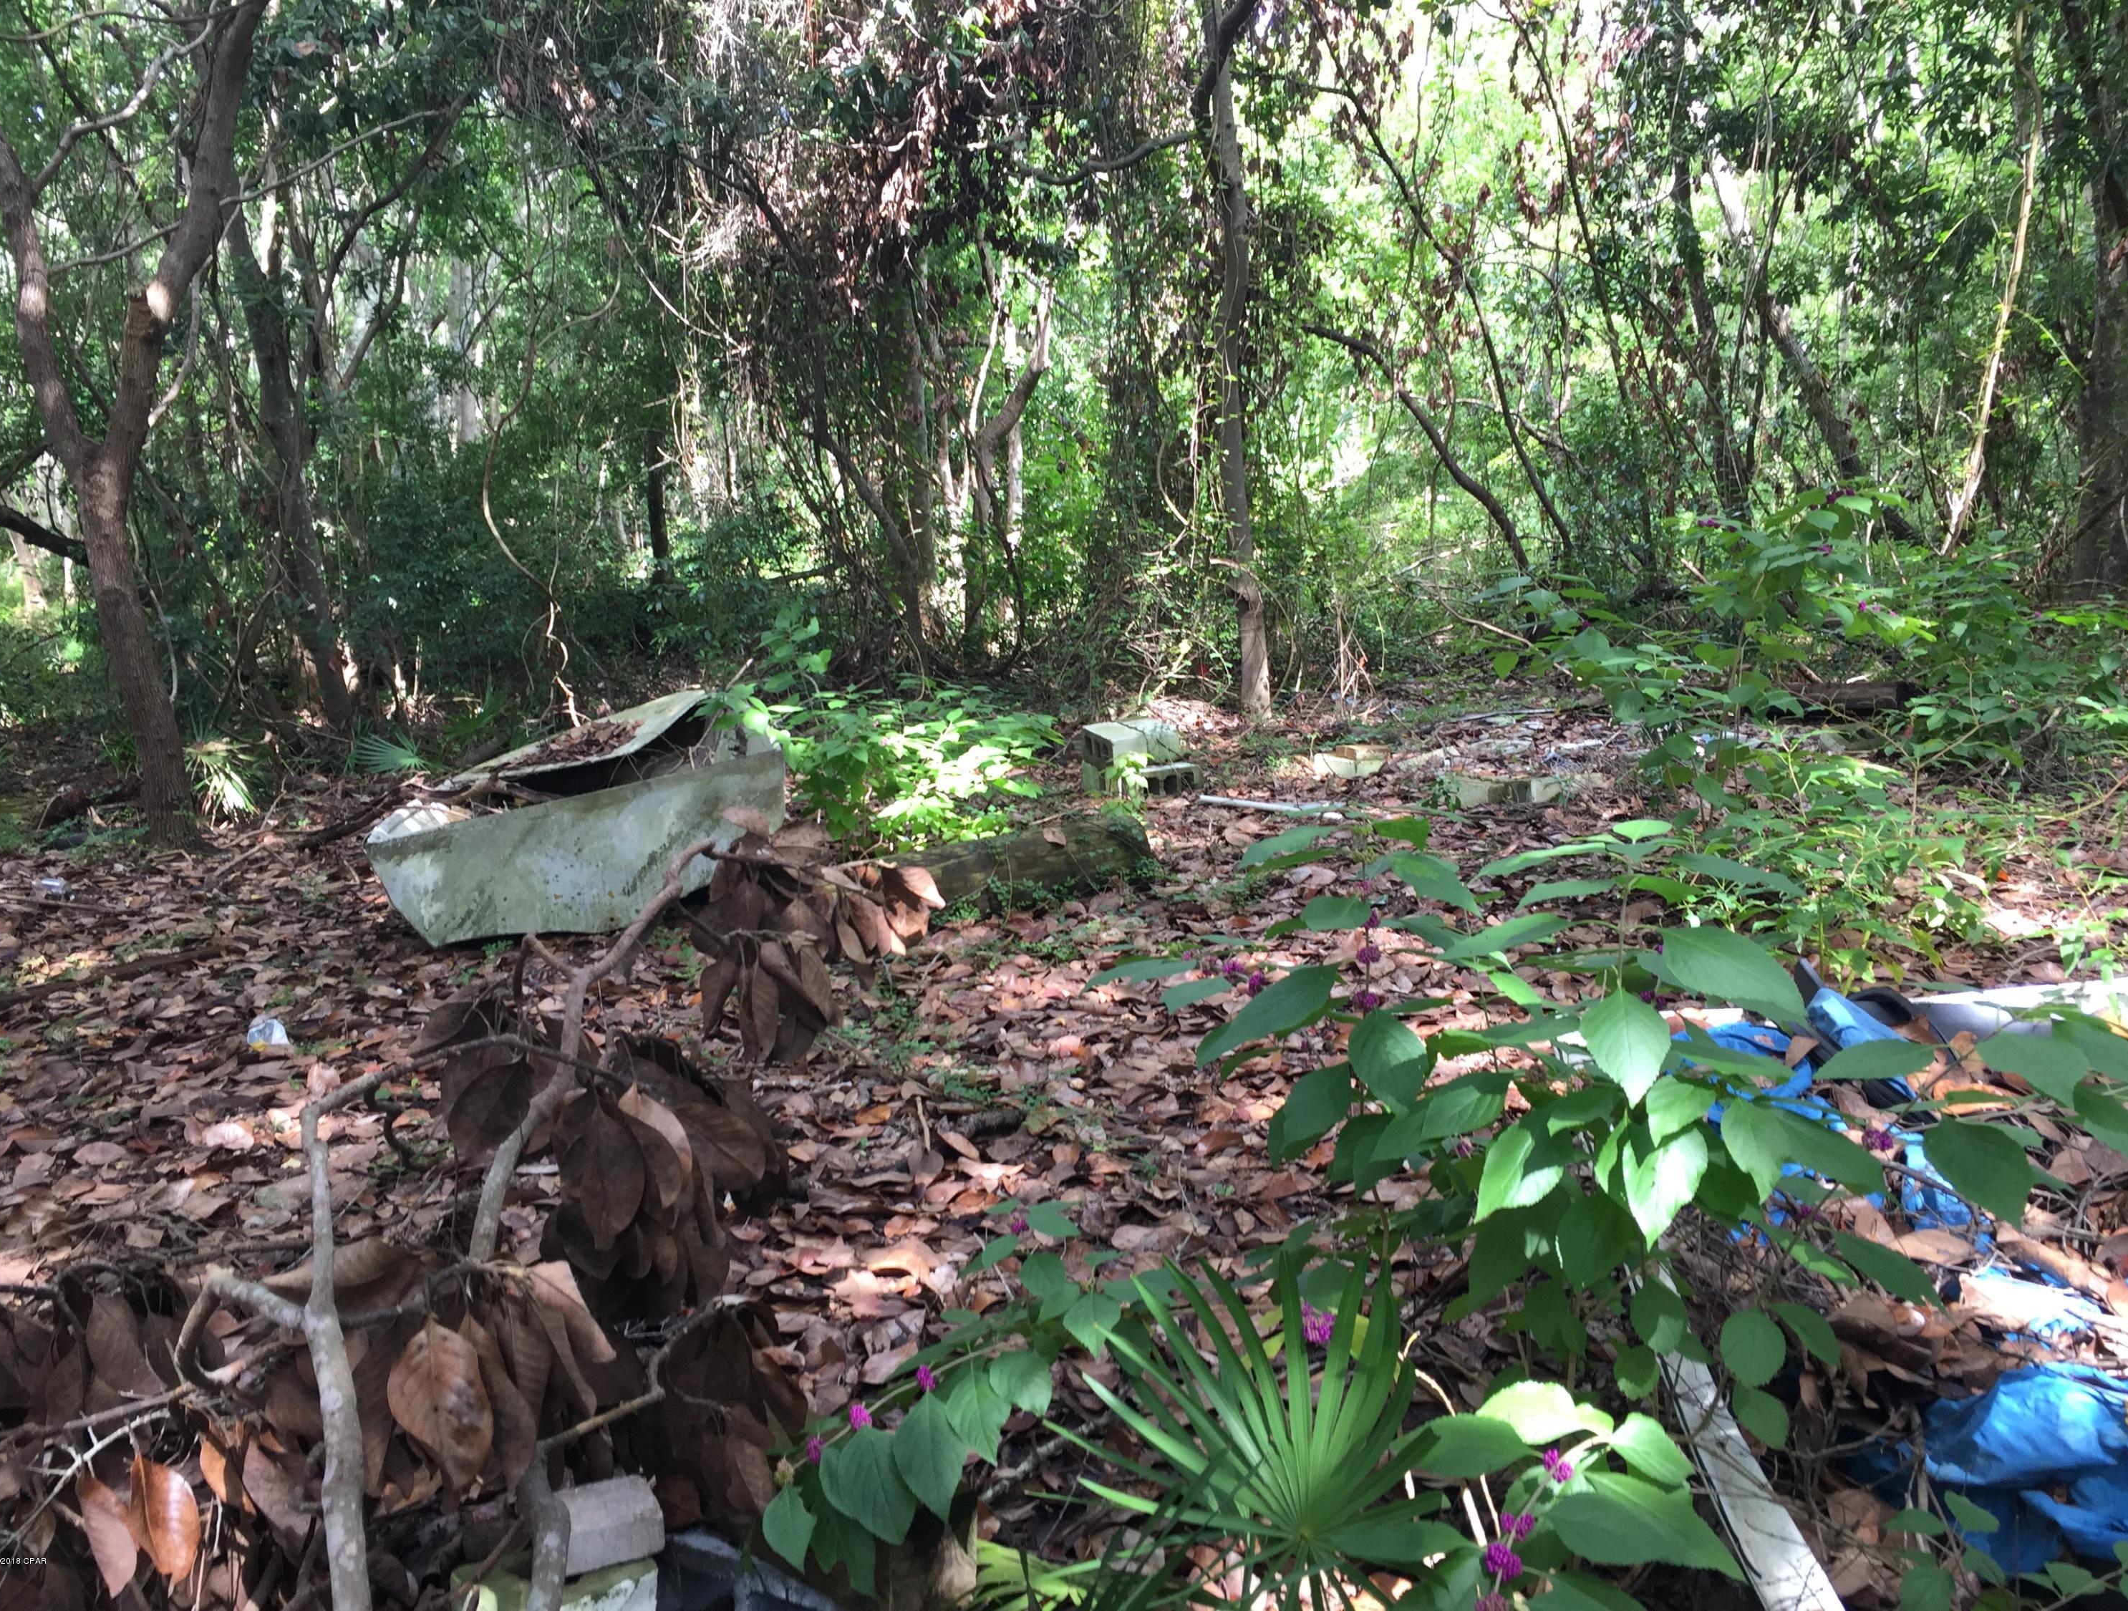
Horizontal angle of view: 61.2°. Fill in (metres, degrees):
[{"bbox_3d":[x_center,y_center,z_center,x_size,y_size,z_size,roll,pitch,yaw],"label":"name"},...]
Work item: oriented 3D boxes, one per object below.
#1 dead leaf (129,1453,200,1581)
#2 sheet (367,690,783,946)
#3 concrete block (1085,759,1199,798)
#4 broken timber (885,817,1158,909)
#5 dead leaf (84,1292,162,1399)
[{"bbox_3d":[-1.075,0.853,2.150,0.068,0.155,0.035,-17,0,-31],"label":"dead leaf"},{"bbox_3d":[-1.990,-0.001,7.260,1.600,0.800,1.000,-4,11,-20],"label":"sheet"},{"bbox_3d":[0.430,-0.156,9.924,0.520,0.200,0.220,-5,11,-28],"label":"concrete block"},{"bbox_3d":[-0.150,0.248,7.405,1.180,0.260,0.280,-6,12,-32],"label":"broken timber"},{"bbox_3d":[-1.329,0.767,2.550,0.076,0.177,0.035,-33,0,-31],"label":"dead leaf"}]

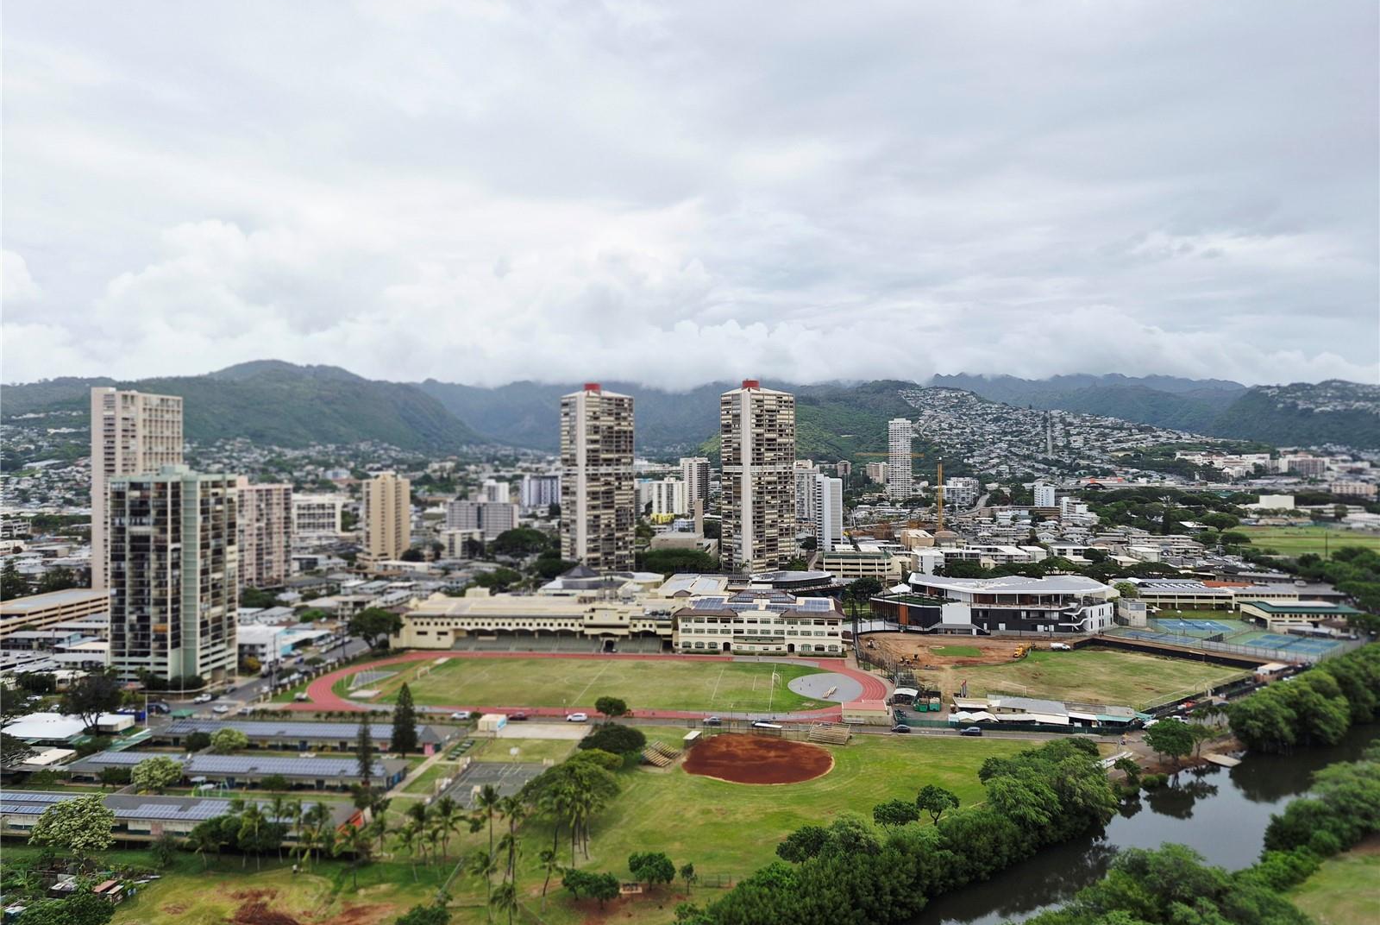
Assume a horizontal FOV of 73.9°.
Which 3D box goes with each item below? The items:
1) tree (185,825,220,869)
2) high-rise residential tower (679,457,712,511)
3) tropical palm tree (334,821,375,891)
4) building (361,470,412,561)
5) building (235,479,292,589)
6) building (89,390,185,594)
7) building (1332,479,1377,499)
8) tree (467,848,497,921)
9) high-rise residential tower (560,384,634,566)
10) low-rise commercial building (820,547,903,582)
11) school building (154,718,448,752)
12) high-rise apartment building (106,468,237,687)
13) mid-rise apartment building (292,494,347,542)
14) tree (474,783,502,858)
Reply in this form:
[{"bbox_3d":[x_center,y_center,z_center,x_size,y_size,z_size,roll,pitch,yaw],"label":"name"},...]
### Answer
[{"bbox_3d":[-79.831,62.964,150.213,5.830,7.060,5.830,0,0,6],"label":"tree"},{"bbox_3d":[7.663,29.259,1185.000,28.000,70.000,27.000,-1,0,30],"label":"high-rise residential tower"},{"bbox_3d":[-53.290,62.440,145.500,6.000,10.780,6.000,0,0,0],"label":"tropical palm tree"},{"bbox_3d":[-200.620,37.750,607.650,24.500,62.500,24.500,0,0,-30],"label":"building"},{"bbox_3d":[-242.190,38.510,512.060,17.000,61.000,33.450,0,0,30],"label":"building"},{"bbox_3d":[-273.470,16.550,454.410,15.500,105.000,38.000,0,0,17],"label":"building"},{"bbox_3d":[847.407,35.079,1170.000,24.000,20.000,42.000,0,0,-35],"label":"building"},{"bbox_3d":[-29.915,60.801,132.170,4.350,10.490,4.350,0,0,6],"label":"tree"},{"bbox_3d":[-56.240,10.750,554.180,32.500,115.000,32.500,0,0,-30],"label":"high-rise residential tower"},{"bbox_3d":[96.100,58.000,516.830,42.000,19.000,34.000,0,0,5],"label":"low-rise commercial building"},{"bbox_3d":[-90.720,64.350,216.747,68.500,5.000,12.000,0,0,5],"label":"school building"},{"bbox_3d":[-162.647,34.284,290.870,24.500,66.800,26.000,0,0,6],"label":"high-rise apartment building"},{"bbox_3d":[-322.020,48.140,795.000,42.000,41.130,20.000,0,0,-3],"label":"mid-rise apartment building"},{"bbox_3d":[-34.300,61.260,156.000,4.600,13.390,4.600,0,0,0],"label":"tree"}]

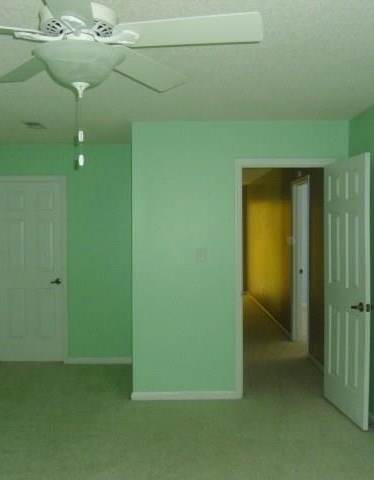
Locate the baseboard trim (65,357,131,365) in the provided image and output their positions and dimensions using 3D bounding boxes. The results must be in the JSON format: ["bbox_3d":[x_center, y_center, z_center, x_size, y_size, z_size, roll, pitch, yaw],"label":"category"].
[{"bbox_3d":[-0.934,1.345,5.574,0.800,0.078,0.018,0,2,0],"label":"baseboard trim"}]

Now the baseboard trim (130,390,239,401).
[{"bbox_3d":[-0.020,1.371,4.407,0.920,0.076,0.018,0,2,0],"label":"baseboard trim"}]

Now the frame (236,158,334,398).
[{"bbox_3d":[0.864,0.350,4.440,0.860,2.104,0.125,0,2,0],"label":"frame"}]

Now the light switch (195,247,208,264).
[{"bbox_3d":[0.128,0.141,4.378,0.086,0.125,0.012,0,2,0],"label":"light switch"}]

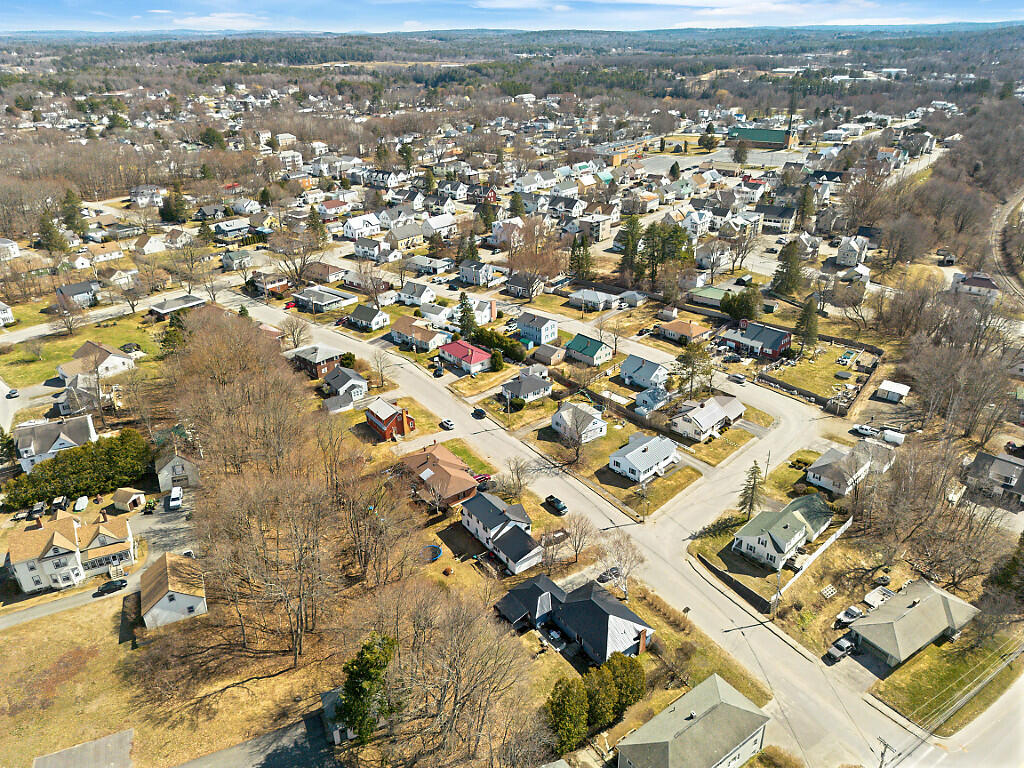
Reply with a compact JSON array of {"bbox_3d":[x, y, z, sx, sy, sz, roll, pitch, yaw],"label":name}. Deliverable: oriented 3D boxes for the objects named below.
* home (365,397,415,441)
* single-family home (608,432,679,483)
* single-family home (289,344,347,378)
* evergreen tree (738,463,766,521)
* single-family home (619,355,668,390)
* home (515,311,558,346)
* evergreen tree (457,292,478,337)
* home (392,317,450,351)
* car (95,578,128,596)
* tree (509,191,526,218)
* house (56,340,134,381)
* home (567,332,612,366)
[{"bbox_3d":[-29.800,7.610,174.530,9.000,6.800,10.800,-19,32,-33],"label":"home"},{"bbox_3d":[29.790,15.930,160.390,13.670,4.500,8.800,-23,34,-38],"label":"single-family home"},{"bbox_3d":[-58.920,-8.020,217.240,12.320,7.470,10.300,21,34,37],"label":"single-family home"},{"bbox_3d":[47.390,21.080,139.850,4.800,13.600,4.800,0,26,0],"label":"evergreen tree"},{"bbox_3d":[38.820,-4.340,208.310,8.890,6.160,10.810,-23,34,-37],"label":"single-family home"},{"bbox_3d":[8.710,-18.970,237.260,10.810,7.580,7.980,22,35,39],"label":"home"},{"bbox_3d":[-14.180,-22.140,226.210,6.200,14.000,6.200,0,26,0],"label":"evergreen tree"},{"bbox_3d":[-29.060,-16.010,224.020,17.460,5.650,9.190,22,34,37],"label":"home"},{"bbox_3d":[-65.800,33.330,116.110,4.650,1.500,1.830,-12,29,-22],"label":"car"},{"bbox_3d":[2.940,-97.670,386.580,9.480,15.120,9.480,0,26,0],"label":"tree"},{"bbox_3d":[-120.670,-6.740,203.800,15.100,6.400,16.800,24,35,39],"label":"house"},{"bbox_3d":[23.550,-10.740,212.350,8.760,6.220,10.480,-23,34,-37],"label":"home"}]

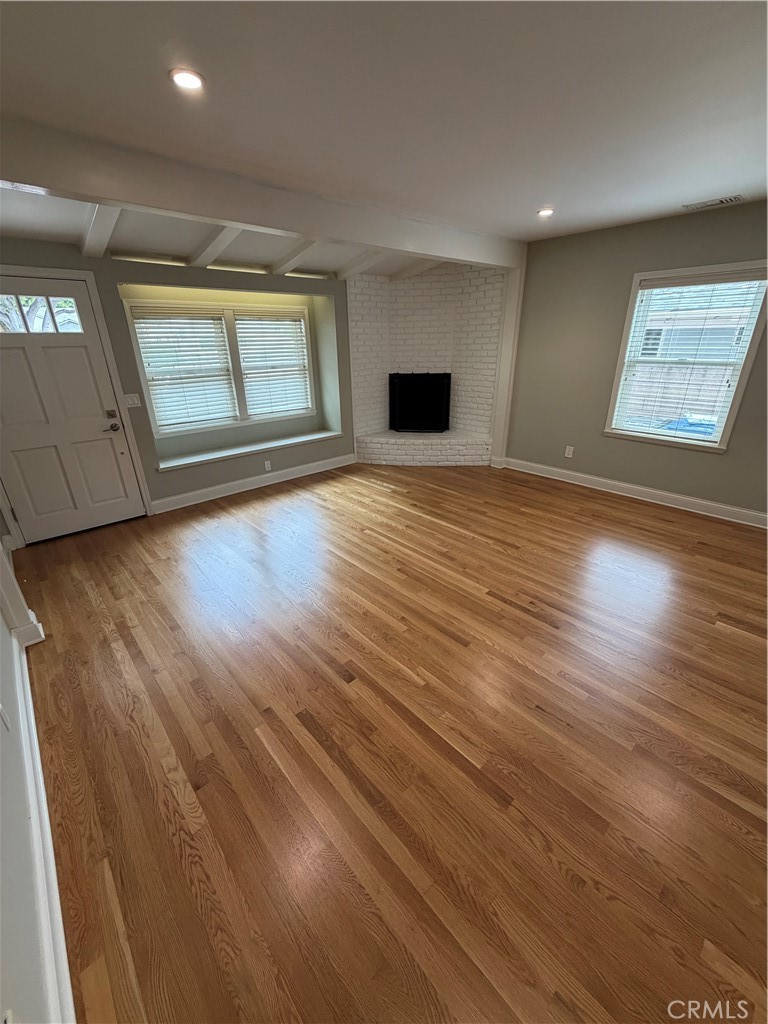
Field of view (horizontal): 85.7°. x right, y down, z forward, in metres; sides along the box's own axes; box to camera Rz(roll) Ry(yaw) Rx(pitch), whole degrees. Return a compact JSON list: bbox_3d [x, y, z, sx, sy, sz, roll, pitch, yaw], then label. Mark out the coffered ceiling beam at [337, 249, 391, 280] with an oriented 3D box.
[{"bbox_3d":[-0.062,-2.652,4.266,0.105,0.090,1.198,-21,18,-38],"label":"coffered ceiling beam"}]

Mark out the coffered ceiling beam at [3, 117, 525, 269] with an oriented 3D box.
[{"bbox_3d":[-0.289,-2.063,2.949,4.779,0.242,0.100,-21,30,-38],"label":"coffered ceiling beam"}]

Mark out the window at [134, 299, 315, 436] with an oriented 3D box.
[{"bbox_3d":[-1.622,-1.597,4.603,1.958,1.252,0.095,-21,30,-38],"label":"window"}]

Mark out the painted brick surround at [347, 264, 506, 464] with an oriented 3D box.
[{"bbox_3d":[0.506,-1.821,5.239,1.793,2.377,0.681,1,23,4],"label":"painted brick surround"}]

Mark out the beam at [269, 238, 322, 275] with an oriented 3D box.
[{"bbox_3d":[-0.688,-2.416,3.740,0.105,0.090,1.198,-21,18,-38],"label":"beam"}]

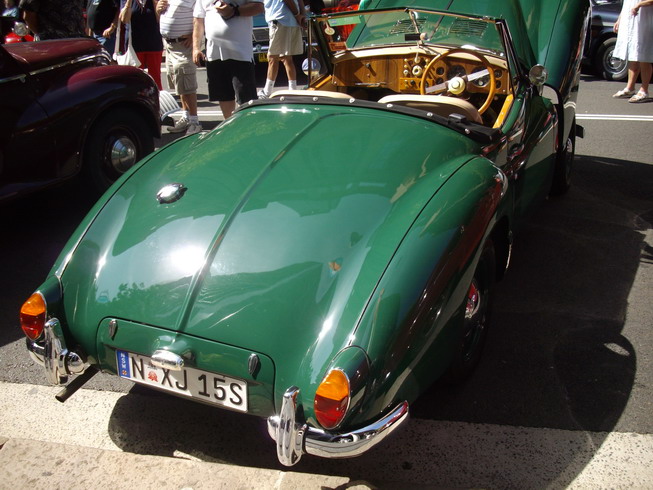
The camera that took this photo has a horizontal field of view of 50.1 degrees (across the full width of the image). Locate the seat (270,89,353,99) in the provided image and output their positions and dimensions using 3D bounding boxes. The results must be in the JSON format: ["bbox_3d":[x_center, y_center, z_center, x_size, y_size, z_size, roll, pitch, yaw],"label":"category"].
[{"bbox_3d":[0.037,-0.559,3.782,0.500,0.640,0.620,9,26,25],"label":"seat"}]

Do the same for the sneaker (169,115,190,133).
[{"bbox_3d":[-1.455,-1.196,6.956,0.295,0.120,0.110,-17,27,-29],"label":"sneaker"}]

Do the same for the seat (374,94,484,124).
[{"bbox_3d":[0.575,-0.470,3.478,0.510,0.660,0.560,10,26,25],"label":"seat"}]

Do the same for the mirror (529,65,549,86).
[{"bbox_3d":[1.100,-0.879,3.620,0.105,0.110,0.055,13,28,31],"label":"mirror"}]

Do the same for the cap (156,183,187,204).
[{"bbox_3d":[-0.603,-0.194,2.706,0.108,0.045,0.105,-1,41,29],"label":"cap"}]

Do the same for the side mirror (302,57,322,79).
[{"bbox_3d":[-0.086,-1.036,4.080,0.107,0.110,0.055,0,24,7],"label":"side mirror"}]

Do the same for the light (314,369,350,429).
[{"bbox_3d":[0.022,0.433,1.990,0.115,0.185,0.100,10,26,25],"label":"light"}]

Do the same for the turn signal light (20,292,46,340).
[{"bbox_3d":[-1.025,0.250,2.445,0.115,0.180,0.080,12,27,29],"label":"turn signal light"}]

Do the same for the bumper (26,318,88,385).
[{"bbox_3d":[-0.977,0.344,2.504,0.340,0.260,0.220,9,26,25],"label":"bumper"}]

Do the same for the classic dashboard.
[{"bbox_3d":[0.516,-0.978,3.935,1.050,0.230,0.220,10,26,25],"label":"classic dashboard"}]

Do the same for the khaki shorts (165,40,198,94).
[{"bbox_3d":[-1.480,-1.804,7.075,0.320,0.570,0.380,-20,29,-36],"label":"khaki shorts"}]

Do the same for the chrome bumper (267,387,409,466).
[{"bbox_3d":[0.028,0.499,2.077,0.360,0.285,0.330,10,26,25],"label":"chrome bumper"}]

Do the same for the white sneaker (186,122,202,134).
[{"bbox_3d":[-1.255,-1.065,6.638,0.110,0.120,0.295,7,25,20],"label":"white sneaker"}]

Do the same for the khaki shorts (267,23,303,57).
[{"bbox_3d":[-0.506,-2.571,8.714,0.360,0.440,0.380,-13,25,-23],"label":"khaki shorts"}]

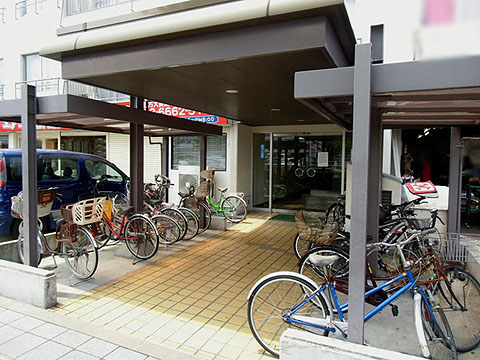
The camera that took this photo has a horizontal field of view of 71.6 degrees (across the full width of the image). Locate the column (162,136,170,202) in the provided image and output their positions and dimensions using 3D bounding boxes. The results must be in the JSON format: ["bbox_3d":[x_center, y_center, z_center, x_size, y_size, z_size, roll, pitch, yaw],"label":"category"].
[{"bbox_3d":[-1.635,-0.049,7.424,0.101,2.084,0.097,2,4,24],"label":"column"}]

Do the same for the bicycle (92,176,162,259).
[{"bbox_3d":[-1.910,0.619,5.075,1.720,1.060,0.560,3,4,26],"label":"bicycle"}]

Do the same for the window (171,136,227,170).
[{"bbox_3d":[-1.110,-0.741,8.982,1.730,0.969,0.100,2,4,24],"label":"window"}]

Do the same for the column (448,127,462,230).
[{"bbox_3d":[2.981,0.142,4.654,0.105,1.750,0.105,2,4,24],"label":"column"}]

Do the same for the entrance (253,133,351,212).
[{"bbox_3d":[1.599,-0.185,9.338,2.680,2.310,0.200,2,4,24],"label":"entrance"}]

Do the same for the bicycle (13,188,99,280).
[{"bbox_3d":[-2.419,0.670,4.305,1.760,1.050,0.560,3,4,27],"label":"bicycle"}]

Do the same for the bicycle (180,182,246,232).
[{"bbox_3d":[-0.619,0.512,8.145,1.750,1.030,0.550,2,4,18],"label":"bicycle"}]

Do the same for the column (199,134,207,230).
[{"bbox_3d":[-0.765,-0.024,6.975,0.101,2.114,0.097,2,4,24],"label":"column"}]

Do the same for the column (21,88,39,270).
[{"bbox_3d":[-2.339,0.108,3.719,0.100,2.270,0.100,2,4,24],"label":"column"}]

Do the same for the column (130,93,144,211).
[{"bbox_3d":[-1.792,-0.190,5.780,0.157,2.582,0.162,2,4,24],"label":"column"}]

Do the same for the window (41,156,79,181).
[{"bbox_3d":[-3.667,-0.221,6.791,0.070,0.420,0.870,2,4,24],"label":"window"}]

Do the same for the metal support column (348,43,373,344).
[{"bbox_3d":[0.830,0.236,2.304,0.100,2.270,0.100,2,4,24],"label":"metal support column"}]

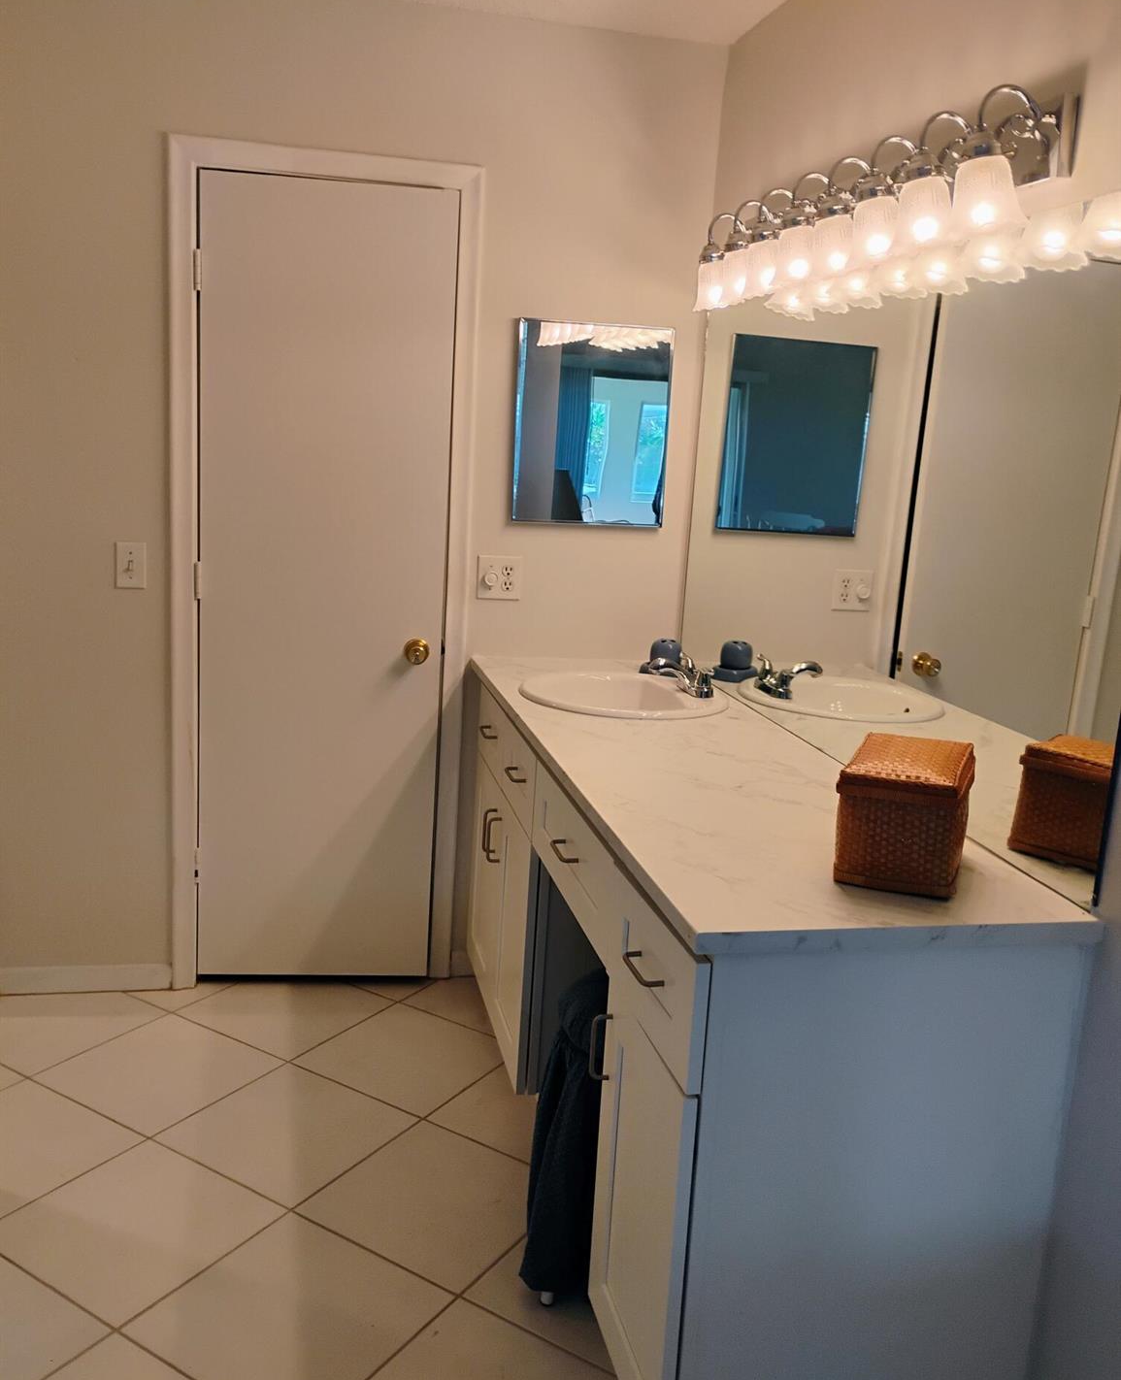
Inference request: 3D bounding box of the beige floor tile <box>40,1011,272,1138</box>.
[{"bbox_3d":[-0.924,0.887,2.803,0.400,0.010,0.400,10,13,31],"label":"beige floor tile"}]

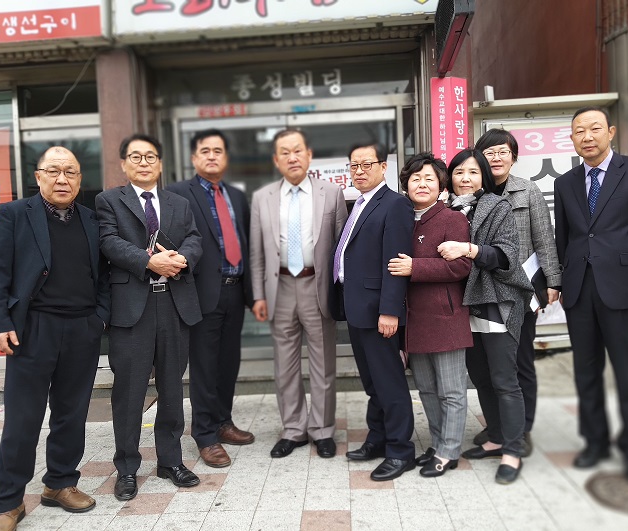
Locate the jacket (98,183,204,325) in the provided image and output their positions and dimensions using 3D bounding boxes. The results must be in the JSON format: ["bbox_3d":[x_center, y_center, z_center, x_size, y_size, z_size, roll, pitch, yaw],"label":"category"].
[{"bbox_3d":[-0.796,-0.044,2.655,0.510,0.680,0.350,-3,3,-17],"label":"jacket"}]

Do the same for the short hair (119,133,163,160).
[{"bbox_3d":[-0.826,-0.557,2.627,0.205,0.165,0.215,-3,3,-16],"label":"short hair"}]

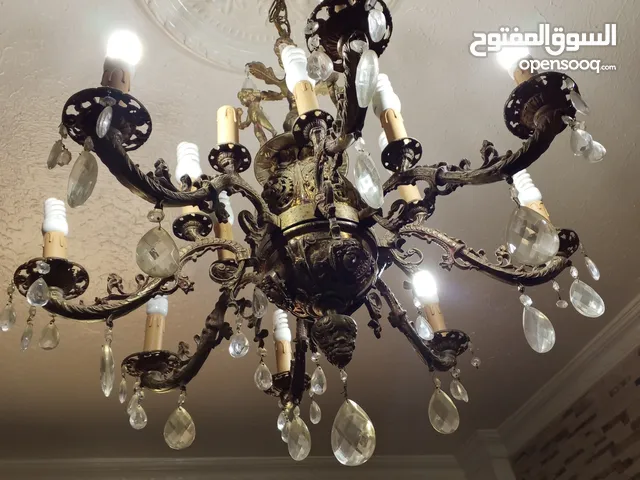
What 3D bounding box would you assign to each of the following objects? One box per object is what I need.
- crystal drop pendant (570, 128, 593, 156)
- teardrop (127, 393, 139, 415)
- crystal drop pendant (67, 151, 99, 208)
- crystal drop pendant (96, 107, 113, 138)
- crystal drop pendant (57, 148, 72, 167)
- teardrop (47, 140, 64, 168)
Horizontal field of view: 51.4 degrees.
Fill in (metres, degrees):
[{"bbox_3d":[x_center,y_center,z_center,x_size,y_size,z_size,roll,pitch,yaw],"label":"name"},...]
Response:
[{"bbox_3d":[0.304,-0.113,0.774,0.012,0.041,0.027,13,-44,-25],"label":"crystal drop pendant"},{"bbox_3d":[-0.309,0.272,1.102,0.026,0.040,0.012,-35,-46,28],"label":"teardrop"},{"bbox_3d":[-0.230,-0.059,0.644,0.020,0.077,0.049,24,-50,-34],"label":"crystal drop pendant"},{"bbox_3d":[-0.216,-0.118,0.668,0.012,0.043,0.026,20,-48,-30],"label":"crystal drop pendant"},{"bbox_3d":[-0.267,-0.086,0.695,0.010,0.020,0.016,28,-52,-36],"label":"crystal drop pendant"},{"bbox_3d":[-0.273,-0.088,0.684,0.012,0.041,0.026,21,-48,-31],"label":"teardrop"}]

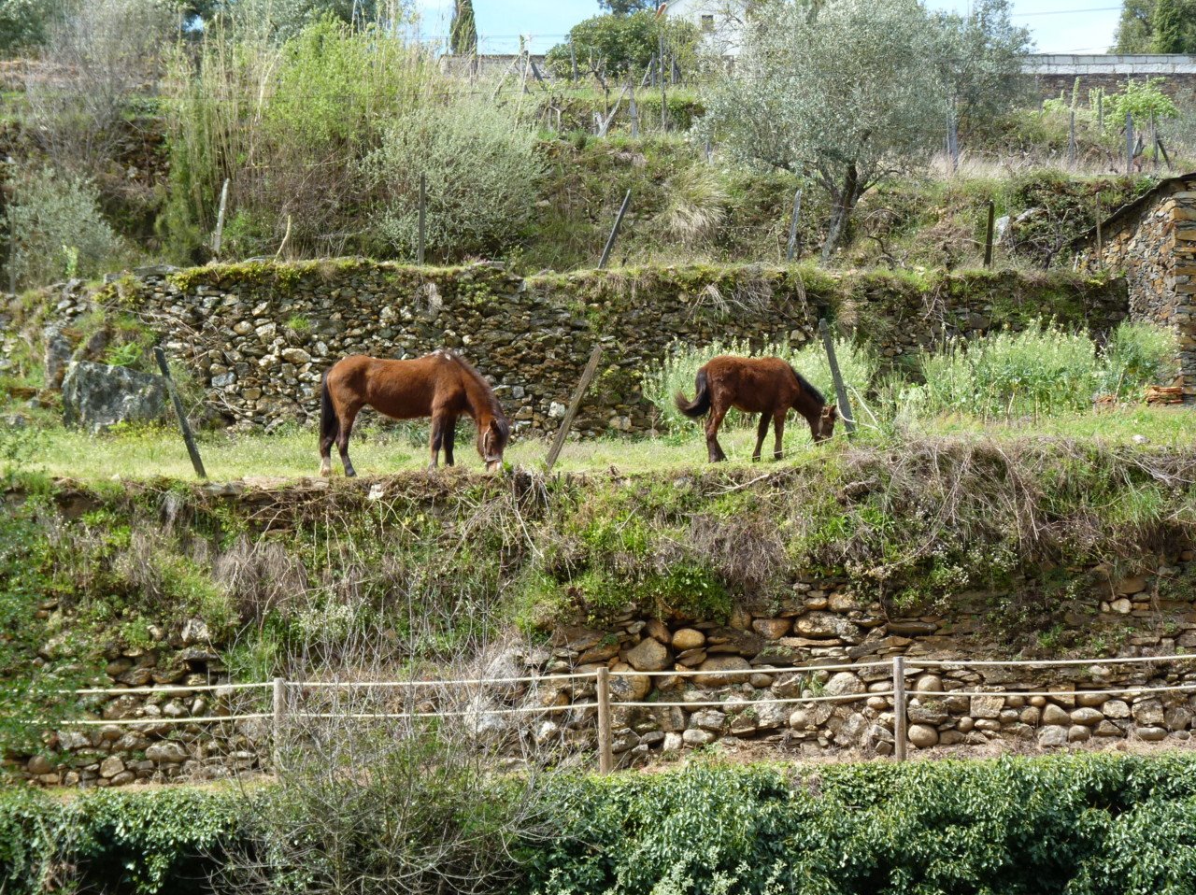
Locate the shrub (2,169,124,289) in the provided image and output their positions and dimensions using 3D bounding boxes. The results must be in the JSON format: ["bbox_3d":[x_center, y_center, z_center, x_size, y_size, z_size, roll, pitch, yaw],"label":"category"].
[{"bbox_3d":[-7.073,-2.892,41.500,1.530,1.570,1.400,0,5,0],"label":"shrub"}]

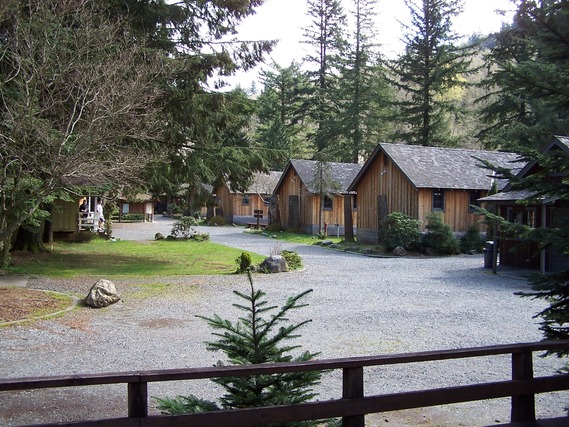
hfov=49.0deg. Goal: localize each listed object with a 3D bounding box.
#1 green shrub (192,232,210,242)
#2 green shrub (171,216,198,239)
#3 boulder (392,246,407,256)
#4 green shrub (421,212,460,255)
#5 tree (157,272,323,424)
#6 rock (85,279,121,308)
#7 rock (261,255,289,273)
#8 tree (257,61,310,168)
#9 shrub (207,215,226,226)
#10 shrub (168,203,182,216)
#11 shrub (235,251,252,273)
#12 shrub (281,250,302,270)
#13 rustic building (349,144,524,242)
[{"bbox_3d":[-4.617,1.321,34.827,0.987,0.435,0.839,0,1,-8],"label":"green shrub"},{"bbox_3d":[-5.452,0.763,34.064,1.527,1.199,1.300,1,1,0],"label":"green shrub"},{"bbox_3d":[4.636,1.513,25.093,0.570,0.351,0.485,0,1,10],"label":"boulder"},{"bbox_3d":[6.683,0.823,26.650,1.664,1.731,1.581,1,1,14],"label":"green shrub"},{"bbox_3d":[-0.256,1.128,5.000,1.376,1.312,1.350,1,1,0],"label":"tree"},{"bbox_3d":[-3.489,1.524,11.978,0.690,0.556,0.600,1,1,0],"label":"rock"},{"bbox_3d":[-0.292,1.455,18.269,0.819,0.512,0.700,1,1,0],"label":"rock"},{"bbox_3d":[-0.115,-8.297,72.000,6.453,18.207,6.300,1,1,0],"label":"tree"},{"bbox_3d":[-5.600,0.568,50.705,1.461,0.974,1.300,1,1,0],"label":"shrub"},{"bbox_3d":[-11.514,-0.423,66.000,1.479,1.479,1.500,1,1,0],"label":"shrub"},{"bbox_3d":[-1.188,1.410,18.253,0.511,0.599,0.486,0,1,-4],"label":"shrub"},{"bbox_3d":[0.225,1.429,19.211,0.661,0.564,0.628,0,1,1],"label":"shrub"},{"bbox_3d":[10.104,-1.003,35.472,11.500,5.264,6.049,0,1,-27],"label":"rustic building"}]

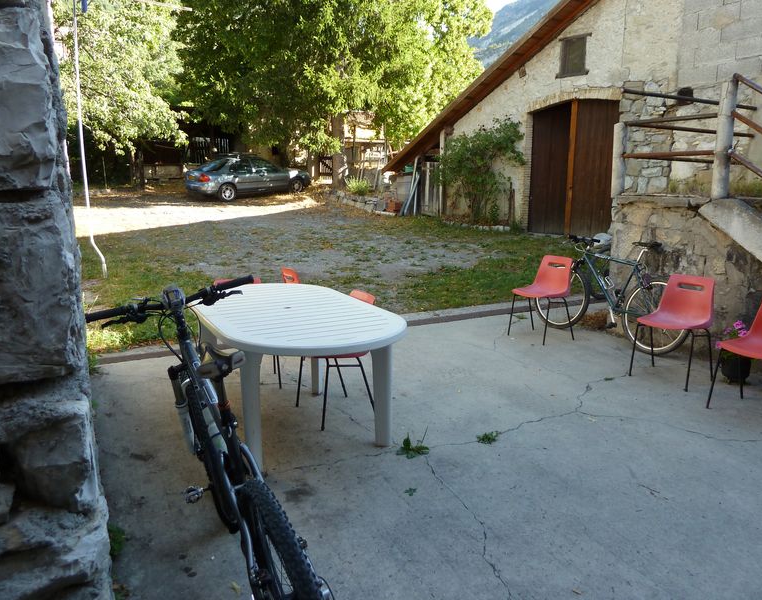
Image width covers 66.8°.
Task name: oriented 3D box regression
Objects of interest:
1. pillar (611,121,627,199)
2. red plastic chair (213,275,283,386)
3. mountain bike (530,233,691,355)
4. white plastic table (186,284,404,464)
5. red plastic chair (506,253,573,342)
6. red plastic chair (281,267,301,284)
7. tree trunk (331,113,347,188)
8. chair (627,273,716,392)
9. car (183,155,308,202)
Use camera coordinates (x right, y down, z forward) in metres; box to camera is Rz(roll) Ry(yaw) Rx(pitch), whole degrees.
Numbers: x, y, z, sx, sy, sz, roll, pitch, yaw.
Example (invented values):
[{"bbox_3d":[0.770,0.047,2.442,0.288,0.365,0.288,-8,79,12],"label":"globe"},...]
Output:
[{"bbox_3d":[2.402,-1.405,5.820,0.130,0.765,0.130,9,14,37],"label":"pillar"},{"bbox_3d":[-0.981,0.247,4.183,0.465,0.769,0.431,-4,12,-20],"label":"red plastic chair"},{"bbox_3d":[2.119,-0.090,5.399,0.549,0.960,1.691,-8,14,-34],"label":"mountain bike"},{"bbox_3d":[-0.547,0.411,3.468,0.996,0.730,1.779,-6,13,-28],"label":"white plastic table"},{"bbox_3d":[1.531,-0.013,5.497,0.431,0.769,0.465,-8,14,-34],"label":"red plastic chair"},{"bbox_3d":[-0.590,0.082,5.013,0.431,0.769,0.465,-6,13,-29],"label":"red plastic chair"},{"bbox_3d":[-1.336,-4.813,18.600,0.450,2.500,0.450,0,11,0],"label":"tree trunk"},{"bbox_3d":[2.208,0.220,4.336,0.431,0.769,0.465,-8,14,-37],"label":"chair"},{"bbox_3d":[-4.557,-4.306,20.248,4.500,1.440,1.750,-15,19,-40],"label":"car"}]

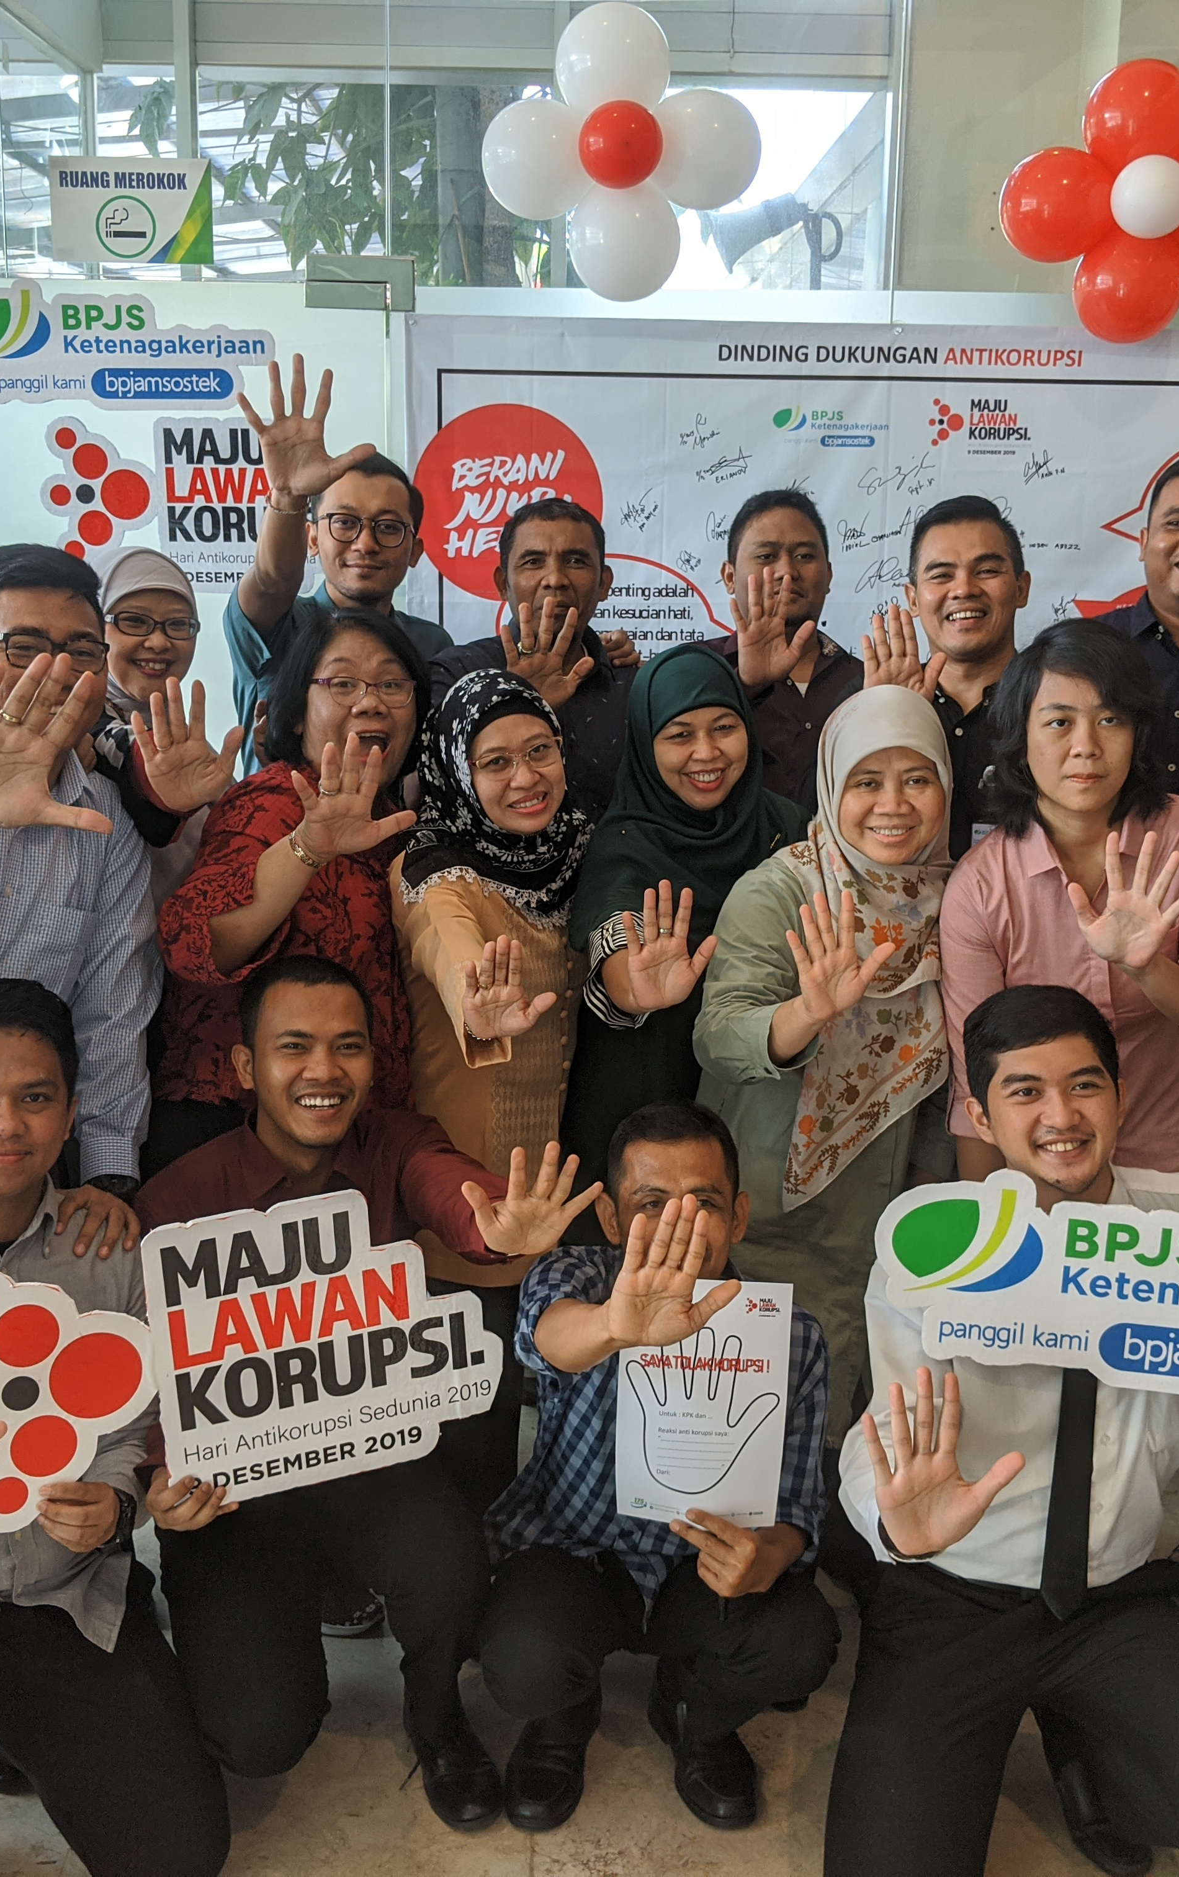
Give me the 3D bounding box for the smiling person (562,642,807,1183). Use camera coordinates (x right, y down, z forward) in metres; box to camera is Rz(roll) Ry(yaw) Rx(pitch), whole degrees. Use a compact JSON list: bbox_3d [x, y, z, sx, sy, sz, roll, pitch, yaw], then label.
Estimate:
[{"bbox_3d":[0.119,0.348,2.710,0.450,1.480,0.480,1,12,0],"label":"smiling person"}]

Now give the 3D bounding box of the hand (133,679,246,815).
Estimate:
[{"bbox_3d":[-0.496,-0.237,2.420,0.140,0.168,0.060,-5,9,-2],"label":"hand"}]

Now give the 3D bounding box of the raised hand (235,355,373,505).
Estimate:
[{"bbox_3d":[-0.386,-0.690,2.650,0.185,0.200,0.070,-1,13,-8],"label":"raised hand"}]

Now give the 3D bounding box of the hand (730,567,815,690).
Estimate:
[{"bbox_3d":[0.268,-0.454,2.860,0.130,0.180,0.080,0,13,-3],"label":"hand"}]

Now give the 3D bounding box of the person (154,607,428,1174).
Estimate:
[{"bbox_3d":[-0.391,0.337,2.628,0.470,1.520,0.480,-2,12,-15],"label":"person"}]

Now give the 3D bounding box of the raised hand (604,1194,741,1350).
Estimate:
[{"bbox_3d":[0.089,0.359,2.100,0.135,0.175,0.070,23,-4,4],"label":"raised hand"}]

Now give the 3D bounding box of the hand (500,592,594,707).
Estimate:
[{"bbox_3d":[-0.065,-0.437,2.950,0.145,0.175,0.060,-1,10,0],"label":"hand"}]

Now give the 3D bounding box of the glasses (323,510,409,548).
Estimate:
[{"bbox_3d":[-0.348,-0.637,3.038,0.140,0.047,0.140,1,13,-7],"label":"glasses"}]

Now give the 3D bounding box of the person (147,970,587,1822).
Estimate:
[{"bbox_3d":[-0.280,0.576,2.494,0.560,1.110,0.720,-1,12,-8],"label":"person"}]

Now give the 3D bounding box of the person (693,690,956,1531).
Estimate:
[{"bbox_3d":[0.321,0.383,2.637,0.420,1.420,0.480,0,13,-2],"label":"person"}]

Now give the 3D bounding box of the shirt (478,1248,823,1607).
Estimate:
[{"bbox_3d":[0.080,0.580,2.555,0.430,0.460,0.400,1,12,0],"label":"shirt"}]

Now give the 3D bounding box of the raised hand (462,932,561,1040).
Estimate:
[{"bbox_3d":[-0.098,0.060,2.380,0.122,0.145,0.060,3,21,-1],"label":"raised hand"}]

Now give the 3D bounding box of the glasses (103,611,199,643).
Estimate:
[{"bbox_3d":[-0.659,-0.467,2.894,0.140,0.043,0.140,2,11,-21],"label":"glasses"}]

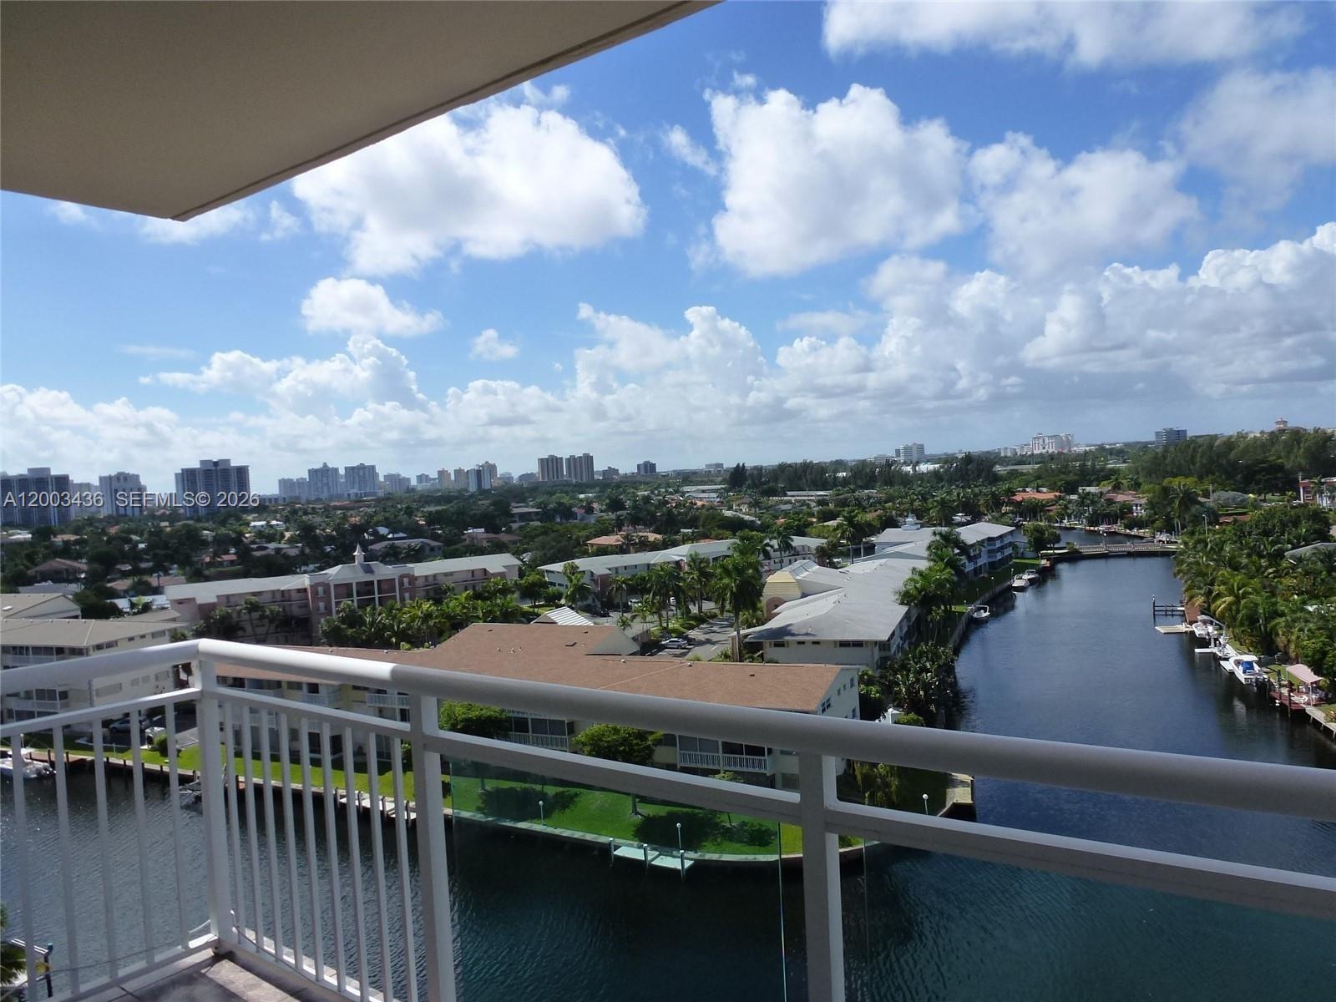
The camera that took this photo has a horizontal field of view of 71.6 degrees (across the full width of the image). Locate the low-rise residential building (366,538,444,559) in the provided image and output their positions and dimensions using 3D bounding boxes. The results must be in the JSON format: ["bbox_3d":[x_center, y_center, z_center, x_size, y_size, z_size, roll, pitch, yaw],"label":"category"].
[{"bbox_3d":[-107.271,19.746,377.666,28.000,8.200,15.000,-4,2,-18],"label":"low-rise residential building"}]

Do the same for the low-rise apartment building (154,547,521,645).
[{"bbox_3d":[-64.743,18.394,191.797,67.500,18.300,18.000,-4,2,-22],"label":"low-rise apartment building"}]

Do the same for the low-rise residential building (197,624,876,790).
[{"bbox_3d":[-16.628,21.865,109.186,78.000,11.400,26.000,-3,2,24],"label":"low-rise residential building"}]

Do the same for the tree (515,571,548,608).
[{"bbox_3d":[-31.040,20.169,211.907,6.690,7.940,6.690,-3,2,0],"label":"tree"}]

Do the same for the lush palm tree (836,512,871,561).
[{"bbox_3d":[49.350,10.564,248.678,8.400,15.230,8.400,-4,2,0],"label":"lush palm tree"}]

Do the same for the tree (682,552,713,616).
[{"bbox_3d":[6.112,16.737,183.760,6.100,13.210,6.100,-4,2,0],"label":"tree"}]

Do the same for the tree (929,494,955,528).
[{"bbox_3d":[97.445,4.970,328.639,8.800,14.350,8.800,-4,2,0],"label":"tree"}]

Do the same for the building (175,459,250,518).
[{"bbox_3d":[-458.853,-7.879,936.063,67.000,65.500,26.000,-5,2,-25],"label":"building"}]

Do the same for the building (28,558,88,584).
[{"bbox_3d":[-238.896,28.253,362.665,20.000,8.800,16.000,-5,2,-30],"label":"building"}]

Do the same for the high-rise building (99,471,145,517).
[{"bbox_3d":[-697.591,-1.759,1184.132,44.000,70.000,30.000,-5,2,-37],"label":"high-rise building"}]

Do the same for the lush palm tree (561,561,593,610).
[{"bbox_3d":[-19.983,18.762,201.190,6.500,11.290,6.500,-4,2,0],"label":"lush palm tree"}]

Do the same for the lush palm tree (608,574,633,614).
[{"bbox_3d":[-10.111,19.594,193.749,5.200,8.900,5.200,-4,2,0],"label":"lush palm tree"}]

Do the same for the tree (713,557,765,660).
[{"bbox_3d":[9.673,16.354,126.715,7.000,17.760,7.000,-4,2,0],"label":"tree"}]

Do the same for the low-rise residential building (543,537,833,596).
[{"bbox_3d":[6.410,15.867,226.690,72.000,12.000,20.000,-5,2,-29],"label":"low-rise residential building"}]

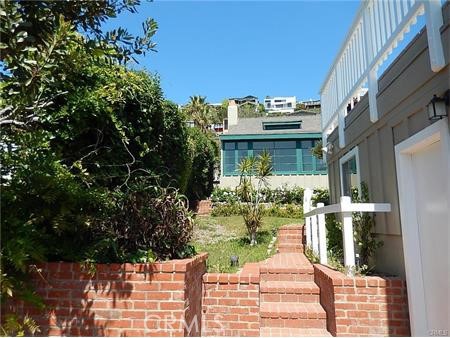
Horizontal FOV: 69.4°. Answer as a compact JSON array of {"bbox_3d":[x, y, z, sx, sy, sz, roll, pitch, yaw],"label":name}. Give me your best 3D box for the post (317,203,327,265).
[{"bbox_3d":[1.265,0.850,4.250,0.092,0.810,0.092,-1,-8,3],"label":"post"}]

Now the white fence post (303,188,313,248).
[{"bbox_3d":[1.273,0.781,5.000,0.092,0.970,0.092,-1,-8,3],"label":"white fence post"}]

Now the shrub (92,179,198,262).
[{"bbox_3d":[-0.786,0.533,3.300,0.950,0.790,0.800,-1,-8,3],"label":"shrub"}]

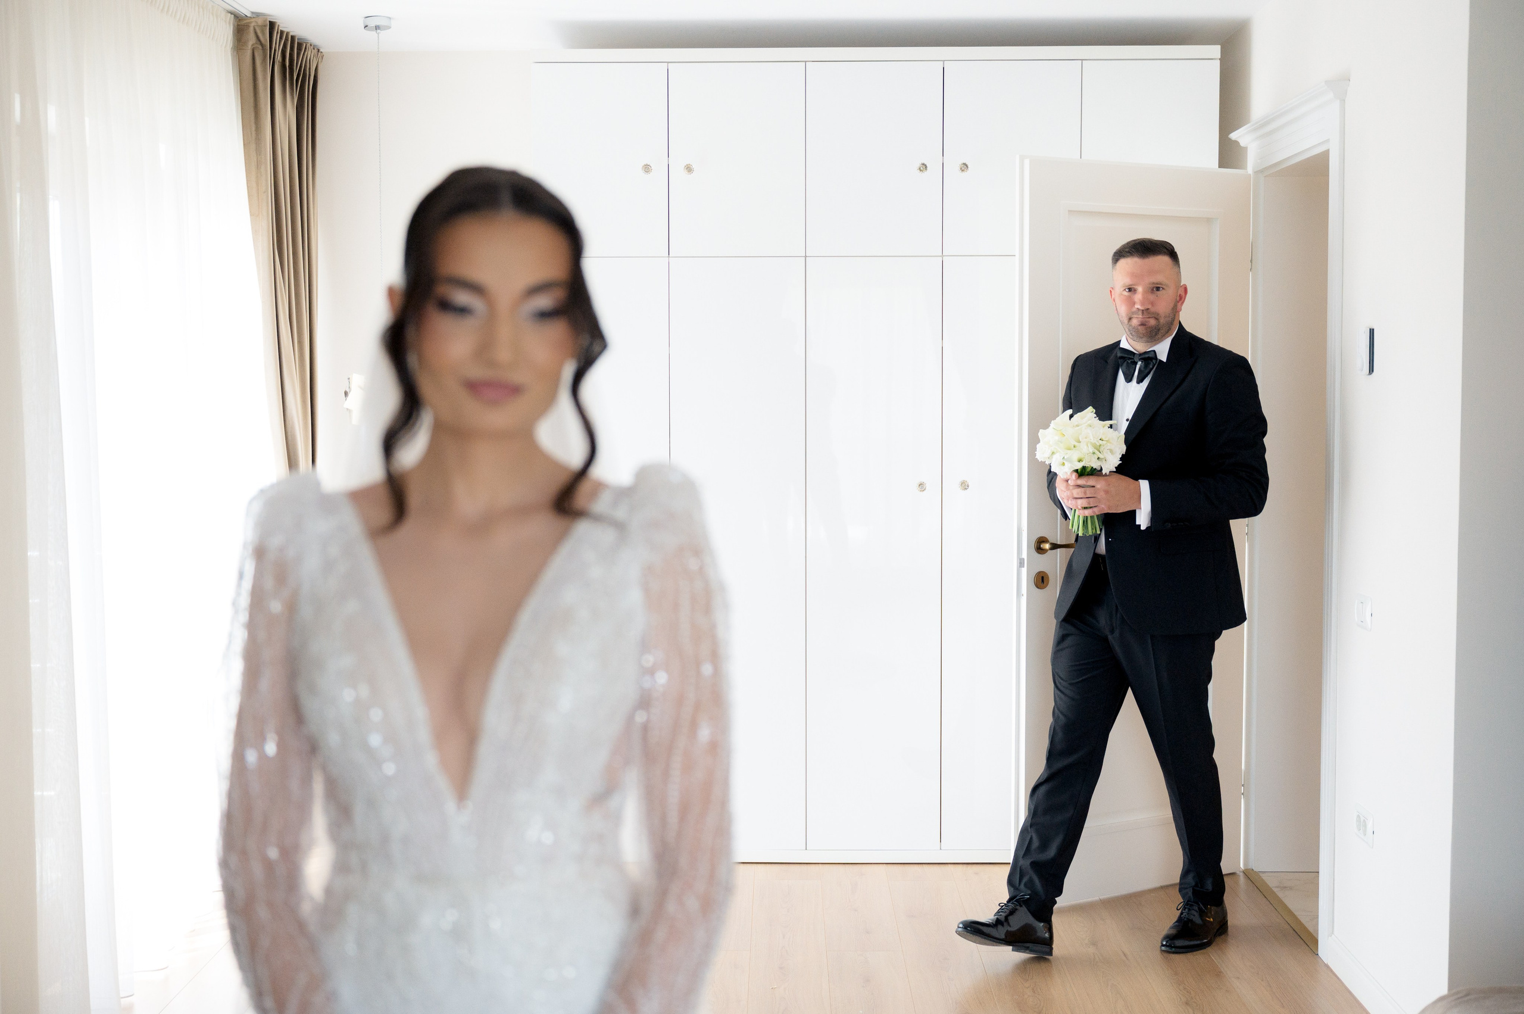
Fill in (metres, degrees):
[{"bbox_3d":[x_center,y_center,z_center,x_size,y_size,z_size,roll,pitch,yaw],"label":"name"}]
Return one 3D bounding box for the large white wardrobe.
[{"bbox_3d":[0.333,-0.152,5.506,1.996,2.400,0.560,0,3,1],"label":"large white wardrobe"}]

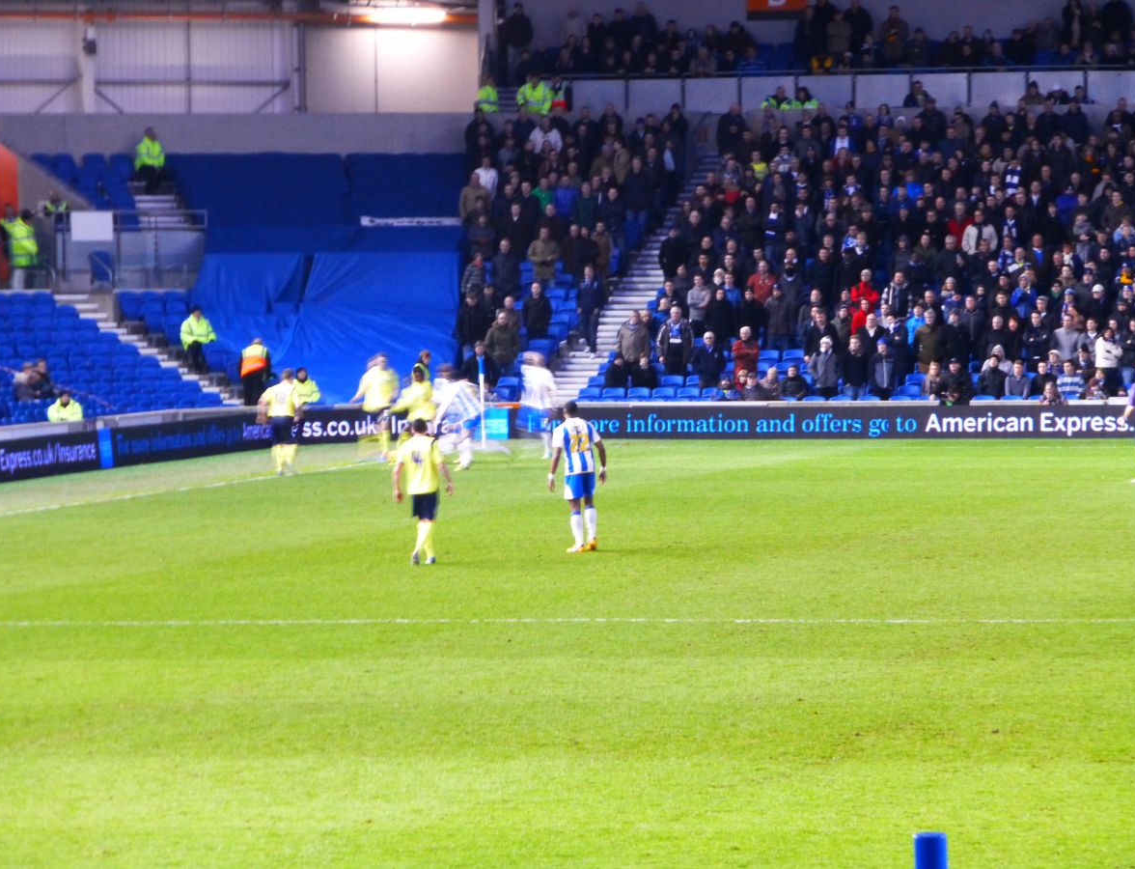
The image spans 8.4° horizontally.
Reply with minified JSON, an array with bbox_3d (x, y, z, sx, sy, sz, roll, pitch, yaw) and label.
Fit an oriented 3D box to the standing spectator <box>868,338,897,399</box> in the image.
[{"bbox_3d":[5.692,-0.848,139.779,0.530,1.760,0.350,0,2,9],"label":"standing spectator"}]

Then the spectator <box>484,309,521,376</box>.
[{"bbox_3d":[-1.196,-1.427,143.229,0.620,1.760,0.420,0,2,12],"label":"spectator"}]

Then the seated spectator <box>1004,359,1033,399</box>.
[{"bbox_3d":[8.112,-0.709,139.204,0.520,1.270,0.750,0,2,14],"label":"seated spectator"}]

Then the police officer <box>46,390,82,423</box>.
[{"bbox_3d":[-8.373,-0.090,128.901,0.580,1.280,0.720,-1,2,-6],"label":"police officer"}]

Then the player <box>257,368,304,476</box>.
[{"bbox_3d":[-4.532,-0.203,122.000,0.660,1.670,0.550,0,2,9],"label":"player"}]

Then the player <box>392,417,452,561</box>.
[{"bbox_3d":[-1.716,0.671,91.900,0.680,1.720,0.480,0,2,5],"label":"player"}]

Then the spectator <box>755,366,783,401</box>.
[{"bbox_3d":[3.617,-0.598,138.920,0.540,1.250,0.750,1,2,16],"label":"spectator"}]

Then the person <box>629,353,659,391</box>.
[{"bbox_3d":[1.390,-0.816,140.020,0.540,1.270,0.750,0,2,11],"label":"person"}]

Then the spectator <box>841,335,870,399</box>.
[{"bbox_3d":[5.204,-0.940,140.028,0.540,1.740,0.380,0,2,14],"label":"spectator"}]

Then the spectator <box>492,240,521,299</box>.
[{"bbox_3d":[-1.136,-2.821,145.627,0.540,1.740,0.360,0,2,3],"label":"spectator"}]

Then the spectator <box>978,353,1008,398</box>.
[{"bbox_3d":[7.666,-0.799,139.683,0.550,1.270,0.750,0,2,14],"label":"spectator"}]

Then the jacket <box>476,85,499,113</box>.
[{"bbox_3d":[-1.627,-6.695,156.512,0.500,0.740,0.320,-1,2,6],"label":"jacket"}]

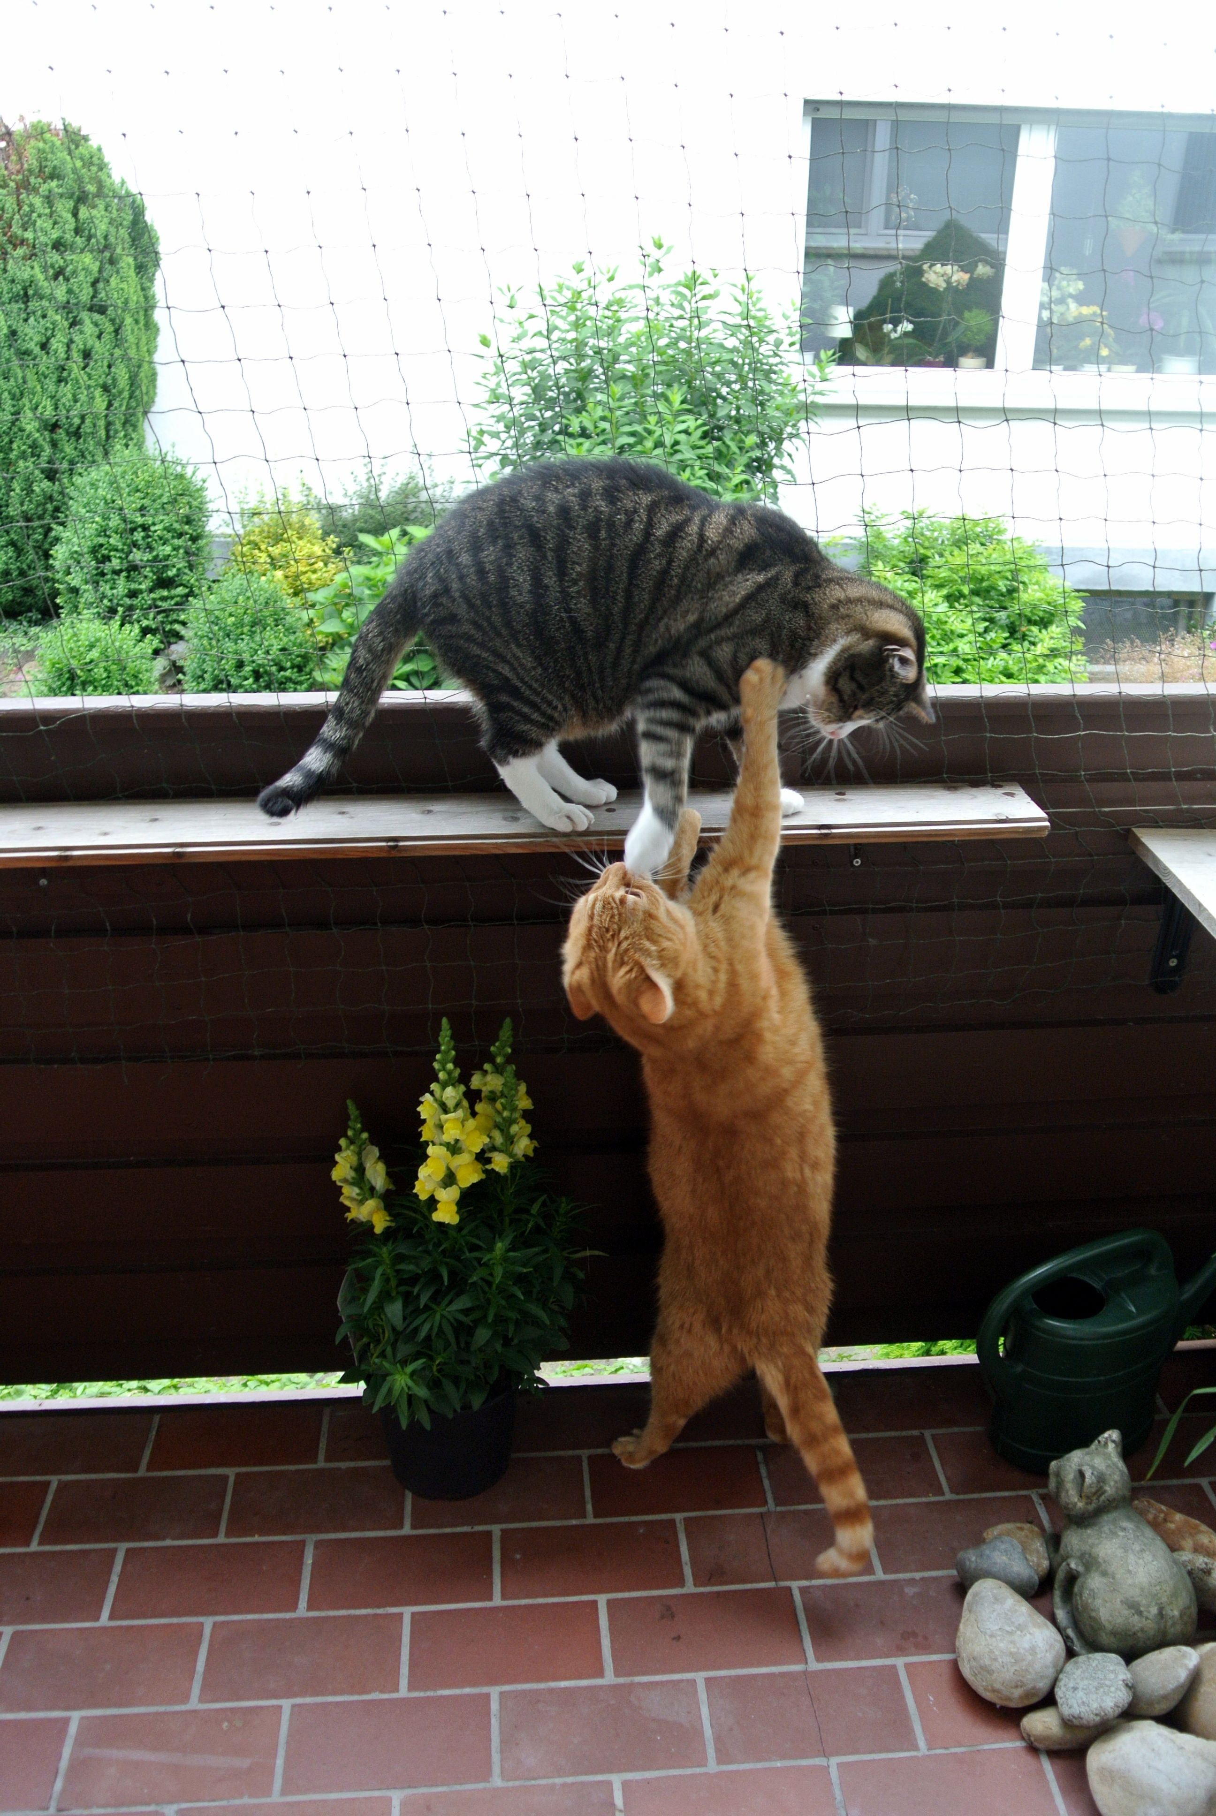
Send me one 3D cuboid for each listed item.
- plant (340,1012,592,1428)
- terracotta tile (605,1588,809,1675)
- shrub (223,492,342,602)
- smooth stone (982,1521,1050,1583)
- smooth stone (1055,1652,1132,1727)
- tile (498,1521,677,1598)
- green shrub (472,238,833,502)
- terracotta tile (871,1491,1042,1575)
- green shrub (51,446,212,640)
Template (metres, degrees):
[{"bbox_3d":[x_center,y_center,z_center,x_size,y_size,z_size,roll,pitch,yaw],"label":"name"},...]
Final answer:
[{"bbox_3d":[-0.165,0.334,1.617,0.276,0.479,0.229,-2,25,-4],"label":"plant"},{"bbox_3d":[0.107,0.805,1.623,0.210,0.012,0.098,-2,25,-4],"label":"terracotta tile"},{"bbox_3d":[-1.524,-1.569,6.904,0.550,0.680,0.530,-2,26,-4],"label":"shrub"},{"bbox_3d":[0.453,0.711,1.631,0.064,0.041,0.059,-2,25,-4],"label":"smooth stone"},{"bbox_3d":[0.495,0.797,1.494,0.082,0.065,0.070,-2,25,-4],"label":"smooth stone"},{"bbox_3d":[-0.019,0.764,1.711,0.210,0.012,0.098,-2,25,-4],"label":"tile"},{"bbox_3d":[0.207,-2.153,6.881,1.620,1.760,1.400,-2,26,-4],"label":"green shrub"},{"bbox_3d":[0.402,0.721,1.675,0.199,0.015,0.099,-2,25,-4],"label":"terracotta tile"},{"bbox_3d":[-2.185,-1.613,6.716,0.740,0.920,0.720,-2,26,-4],"label":"green shrub"}]

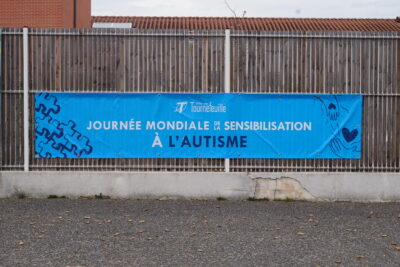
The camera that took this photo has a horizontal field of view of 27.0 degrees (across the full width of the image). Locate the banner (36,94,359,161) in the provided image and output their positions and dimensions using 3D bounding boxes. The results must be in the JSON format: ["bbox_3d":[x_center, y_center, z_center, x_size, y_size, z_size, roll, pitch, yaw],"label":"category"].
[{"bbox_3d":[-0.016,-0.093,10.210,4.000,0.795,0.030,0,2,-2],"label":"banner"}]

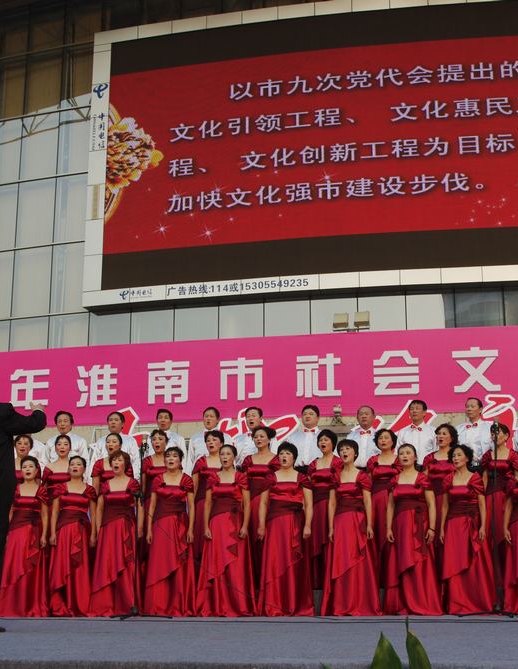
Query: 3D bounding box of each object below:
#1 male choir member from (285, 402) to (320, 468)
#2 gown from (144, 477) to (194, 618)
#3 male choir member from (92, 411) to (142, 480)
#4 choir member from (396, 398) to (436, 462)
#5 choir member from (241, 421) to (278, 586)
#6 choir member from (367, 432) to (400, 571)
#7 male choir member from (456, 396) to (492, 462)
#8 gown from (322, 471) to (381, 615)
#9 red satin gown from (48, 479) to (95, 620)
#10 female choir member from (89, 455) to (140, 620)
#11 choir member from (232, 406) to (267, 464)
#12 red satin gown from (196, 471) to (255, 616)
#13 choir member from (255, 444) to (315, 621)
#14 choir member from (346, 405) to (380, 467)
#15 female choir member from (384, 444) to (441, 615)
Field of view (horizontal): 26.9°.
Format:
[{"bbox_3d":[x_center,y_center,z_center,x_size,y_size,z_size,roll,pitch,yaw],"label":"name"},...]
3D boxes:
[{"bbox_3d":[0.579,1.651,12.086,0.500,1.738,0.310,-3,-13,10],"label":"male choir member"},{"bbox_3d":[-0.877,2.072,10.689,0.520,1.360,0.450,-1,-13,2],"label":"gown"},{"bbox_3d":[-1.566,1.664,11.657,0.510,1.690,0.300,0,-13,-2],"label":"male choir member"},{"bbox_3d":[1.724,1.548,11.648,0.490,1.720,0.320,-4,-13,14],"label":"choir member"},{"bbox_3d":[0.005,1.779,11.189,0.540,1.648,0.450,-3,-13,10],"label":"choir member"},{"bbox_3d":[1.324,1.791,11.294,0.520,1.622,0.400,-3,-13,12],"label":"choir member"},{"bbox_3d":[2.381,1.521,11.654,0.490,1.720,0.320,-4,-14,18],"label":"male choir member"},{"bbox_3d":[0.873,1.987,10.387,0.540,1.365,0.450,-3,-13,10],"label":"gown"},{"bbox_3d":[-1.890,2.166,10.991,0.500,1.325,0.430,1,-13,-6],"label":"red satin gown"},{"bbox_3d":[-1.403,1.971,10.825,0.530,1.619,0.430,1,-13,-3],"label":"female choir member"},{"bbox_3d":[-0.067,1.682,12.203,0.500,1.739,0.310,-2,-13,8],"label":"choir member"},{"bbox_3d":[-0.318,2.036,10.641,0.540,1.400,0.450,-2,-13,6],"label":"red satin gown"},{"bbox_3d":[0.267,1.876,10.528,0.560,1.660,0.480,-2,-13,8],"label":"choir member"},{"bbox_3d":[1.159,1.587,11.636,0.520,1.690,0.320,-2,-13,6],"label":"choir member"},{"bbox_3d":[1.502,1.882,10.545,0.570,1.629,0.480,-4,-13,14],"label":"female choir member"}]

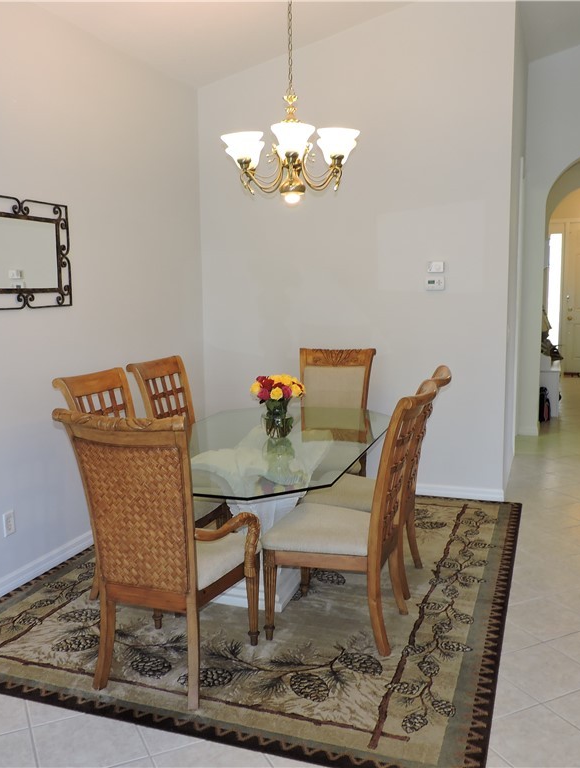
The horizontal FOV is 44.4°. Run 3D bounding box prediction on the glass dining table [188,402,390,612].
[{"bbox_3d":[-0.122,0.634,3.409,1.046,0.751,1.864,2,8,18],"label":"glass dining table"}]

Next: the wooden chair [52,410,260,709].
[{"bbox_3d":[-0.456,0.580,2.686,0.546,1.056,0.650,2,8,20],"label":"wooden chair"}]

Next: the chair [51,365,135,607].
[{"bbox_3d":[-0.675,0.486,3.427,0.650,1.056,0.513,2,8,20],"label":"chair"}]

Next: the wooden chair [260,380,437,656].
[{"bbox_3d":[0.250,0.525,3.026,0.643,1.056,0.513,2,8,20],"label":"wooden chair"}]

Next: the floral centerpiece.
[{"bbox_3d":[-0.058,0.107,3.426,0.256,0.287,0.248,-1,7,0],"label":"floral centerpiece"}]

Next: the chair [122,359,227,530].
[{"bbox_3d":[-0.480,0.402,4.050,0.643,1.056,0.513,2,8,20],"label":"chair"}]

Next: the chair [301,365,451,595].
[{"bbox_3d":[0.422,0.455,3.543,0.643,1.056,0.513,2,8,20],"label":"chair"}]

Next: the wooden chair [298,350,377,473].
[{"bbox_3d":[0.227,0.349,4.367,0.546,1.059,0.650,2,8,20],"label":"wooden chair"}]

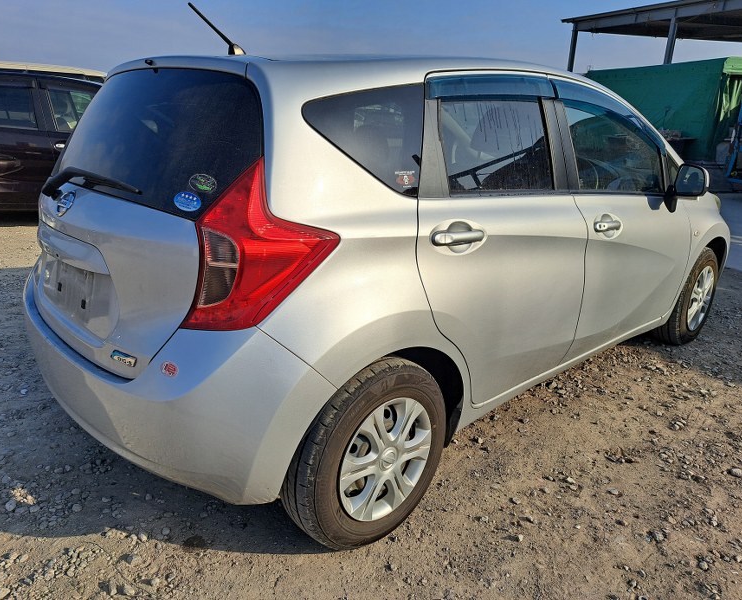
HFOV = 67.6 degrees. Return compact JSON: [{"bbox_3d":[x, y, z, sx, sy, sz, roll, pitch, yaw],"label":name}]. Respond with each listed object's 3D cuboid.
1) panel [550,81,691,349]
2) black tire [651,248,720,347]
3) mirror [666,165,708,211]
[{"bbox_3d":[1.192,-0.381,2.600,1.285,1.145,0.205,-14,22,-40],"label":"panel"},{"bbox_3d":[1.925,-0.036,3.398,0.608,0.605,0.193,-14,22,-40],"label":"black tire"},{"bbox_3d":[1.563,-0.541,2.704,0.180,0.235,0.195,-14,22,-40],"label":"mirror"}]

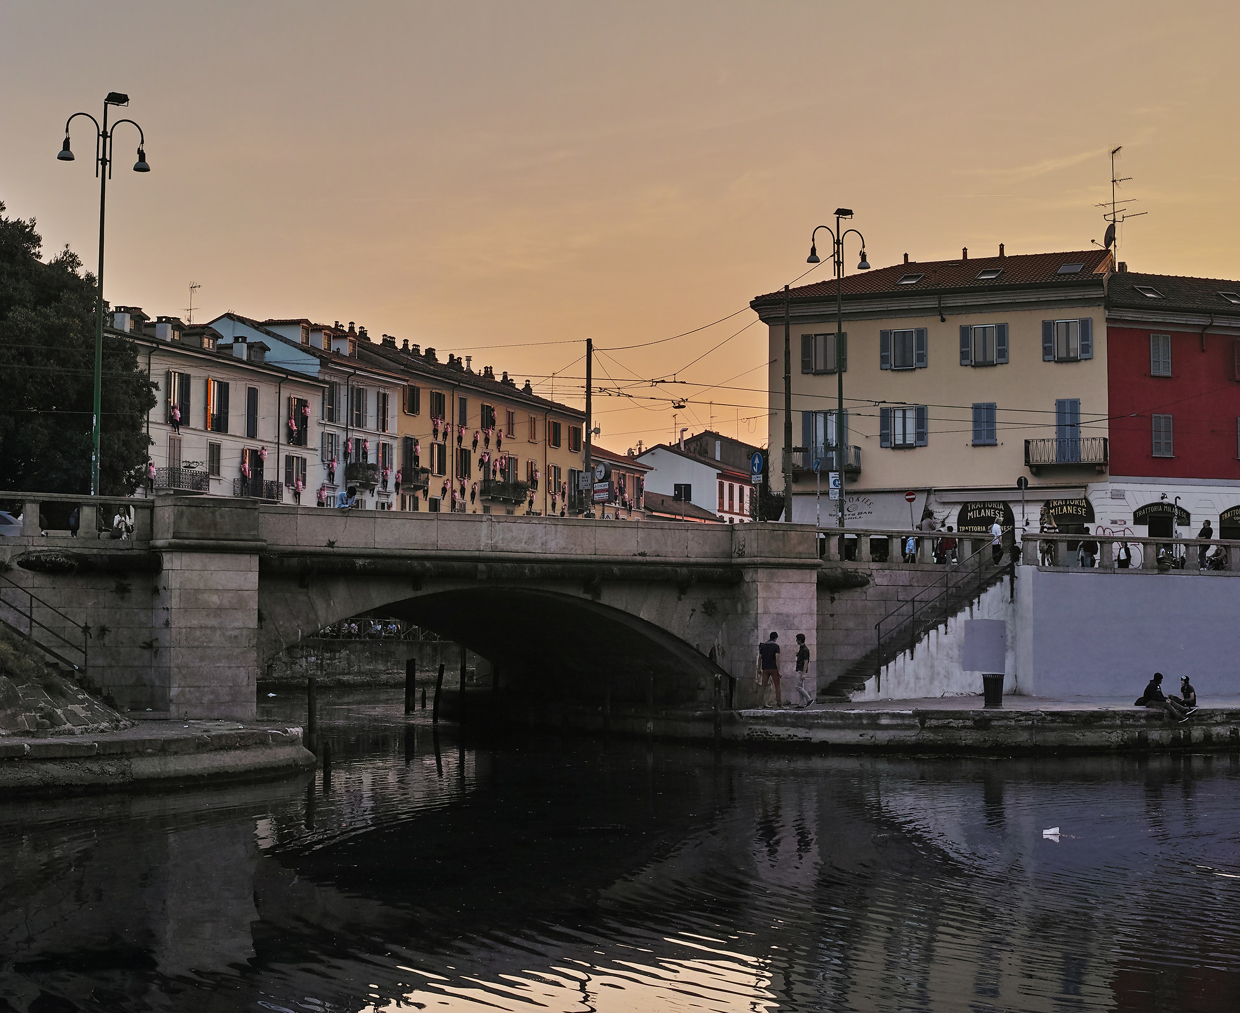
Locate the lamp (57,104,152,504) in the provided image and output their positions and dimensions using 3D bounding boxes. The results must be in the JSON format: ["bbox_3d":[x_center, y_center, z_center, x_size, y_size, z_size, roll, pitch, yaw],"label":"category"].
[{"bbox_3d":[-11.315,-4.125,41.400,1.950,9.950,0.450,2,-5,-27],"label":"lamp"}]

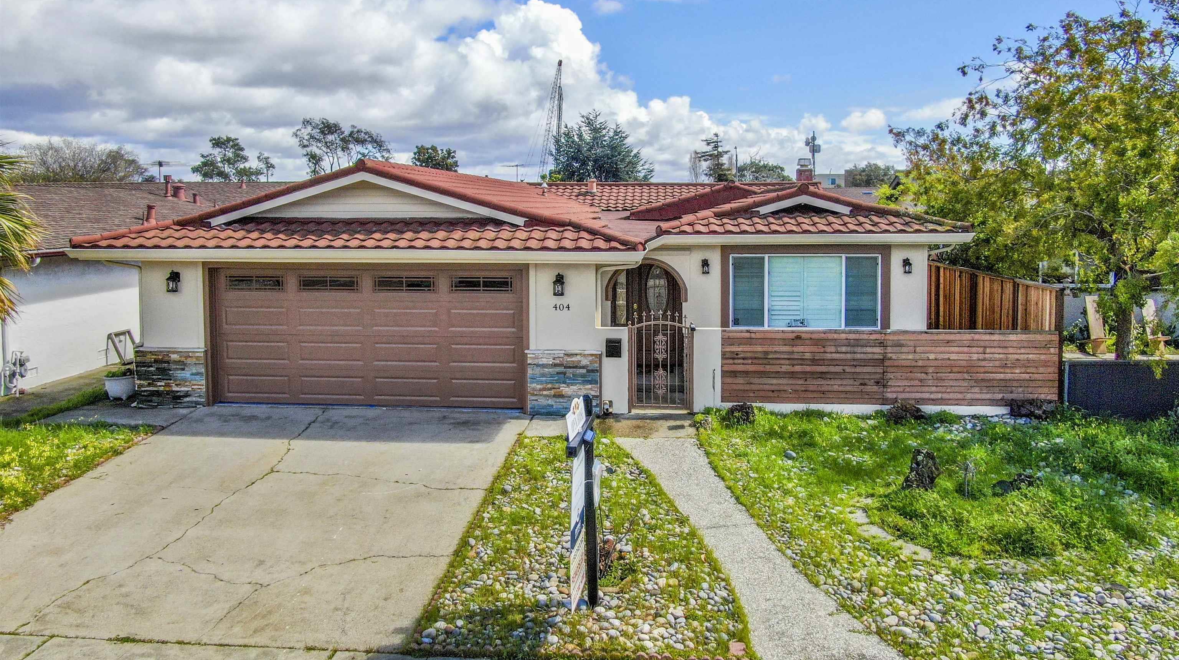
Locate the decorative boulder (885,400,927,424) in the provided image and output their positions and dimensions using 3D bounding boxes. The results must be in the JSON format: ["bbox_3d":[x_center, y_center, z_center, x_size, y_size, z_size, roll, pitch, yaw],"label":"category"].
[{"bbox_3d":[4.651,1.210,12.000,0.620,0.360,0.450,0,7,0],"label":"decorative boulder"}]

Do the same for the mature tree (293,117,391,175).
[{"bbox_3d":[-17.580,-10.480,58.603,6.990,9.250,6.990,0,7,0],"label":"mature tree"}]

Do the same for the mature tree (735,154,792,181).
[{"bbox_3d":[12.845,-9.568,60.445,4.120,6.820,4.120,0,7,0],"label":"mature tree"}]

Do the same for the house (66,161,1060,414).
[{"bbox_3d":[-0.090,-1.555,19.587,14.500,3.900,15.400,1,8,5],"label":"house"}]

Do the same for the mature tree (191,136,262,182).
[{"bbox_3d":[-25.814,-9.821,58.518,4.900,7.940,4.900,0,7,0],"label":"mature tree"}]

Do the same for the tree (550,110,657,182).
[{"bbox_3d":[0.820,-9.463,52.594,6.620,9.100,6.620,0,7,0],"label":"tree"}]

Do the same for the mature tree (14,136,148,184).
[{"bbox_3d":[-28.637,-7.424,46.452,7.260,6.930,7.260,0,7,0],"label":"mature tree"}]

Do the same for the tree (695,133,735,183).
[{"bbox_3d":[10.420,-11.950,68.590,3.460,9.050,3.460,0,7,0],"label":"tree"}]

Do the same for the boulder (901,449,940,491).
[{"bbox_3d":[3.889,1.633,9.600,0.450,0.500,0.360,0,7,0],"label":"boulder"}]

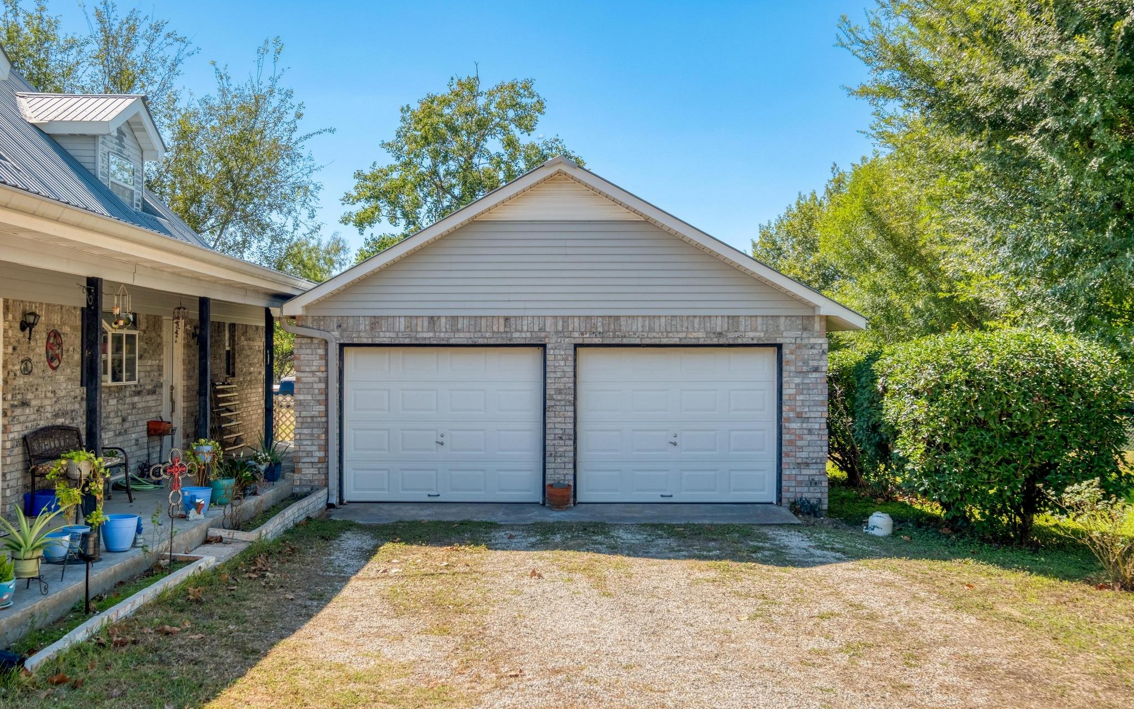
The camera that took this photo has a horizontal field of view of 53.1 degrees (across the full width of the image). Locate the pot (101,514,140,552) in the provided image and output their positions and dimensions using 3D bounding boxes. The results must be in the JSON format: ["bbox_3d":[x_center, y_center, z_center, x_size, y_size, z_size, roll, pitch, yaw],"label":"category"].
[{"bbox_3d":[-3.867,1.554,9.820,0.330,0.295,0.330,0,0,-1],"label":"pot"}]

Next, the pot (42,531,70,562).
[{"bbox_3d":[-3.940,1.488,8.750,0.225,0.200,0.225,0,0,-1],"label":"pot"}]

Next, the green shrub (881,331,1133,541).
[{"bbox_3d":[5.050,0.957,13.100,2.850,2.420,2.600,0,0,-1],"label":"green shrub"}]

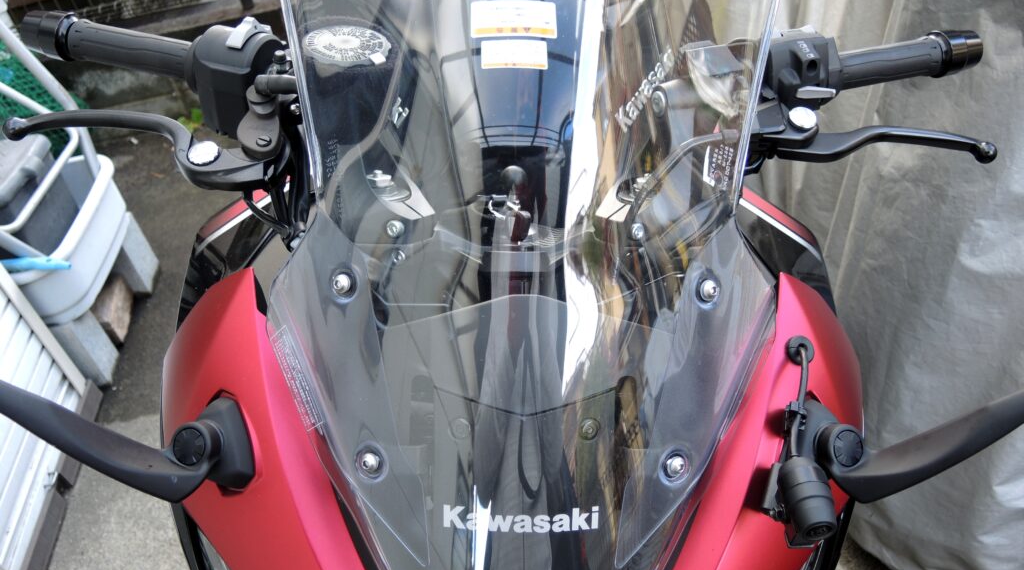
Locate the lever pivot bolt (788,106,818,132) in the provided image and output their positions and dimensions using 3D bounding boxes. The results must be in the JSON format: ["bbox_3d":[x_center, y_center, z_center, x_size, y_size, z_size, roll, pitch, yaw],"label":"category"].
[{"bbox_3d":[0.231,-0.132,0.657,0.022,0.010,0.022,4,58,-3],"label":"lever pivot bolt"}]

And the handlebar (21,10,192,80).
[{"bbox_3d":[-0.347,-0.205,0.709,0.172,0.039,0.039,13,42,13],"label":"handlebar"}]

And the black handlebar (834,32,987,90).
[{"bbox_3d":[0.342,-0.193,0.710,0.150,0.039,0.039,-11,41,-14],"label":"black handlebar"}]

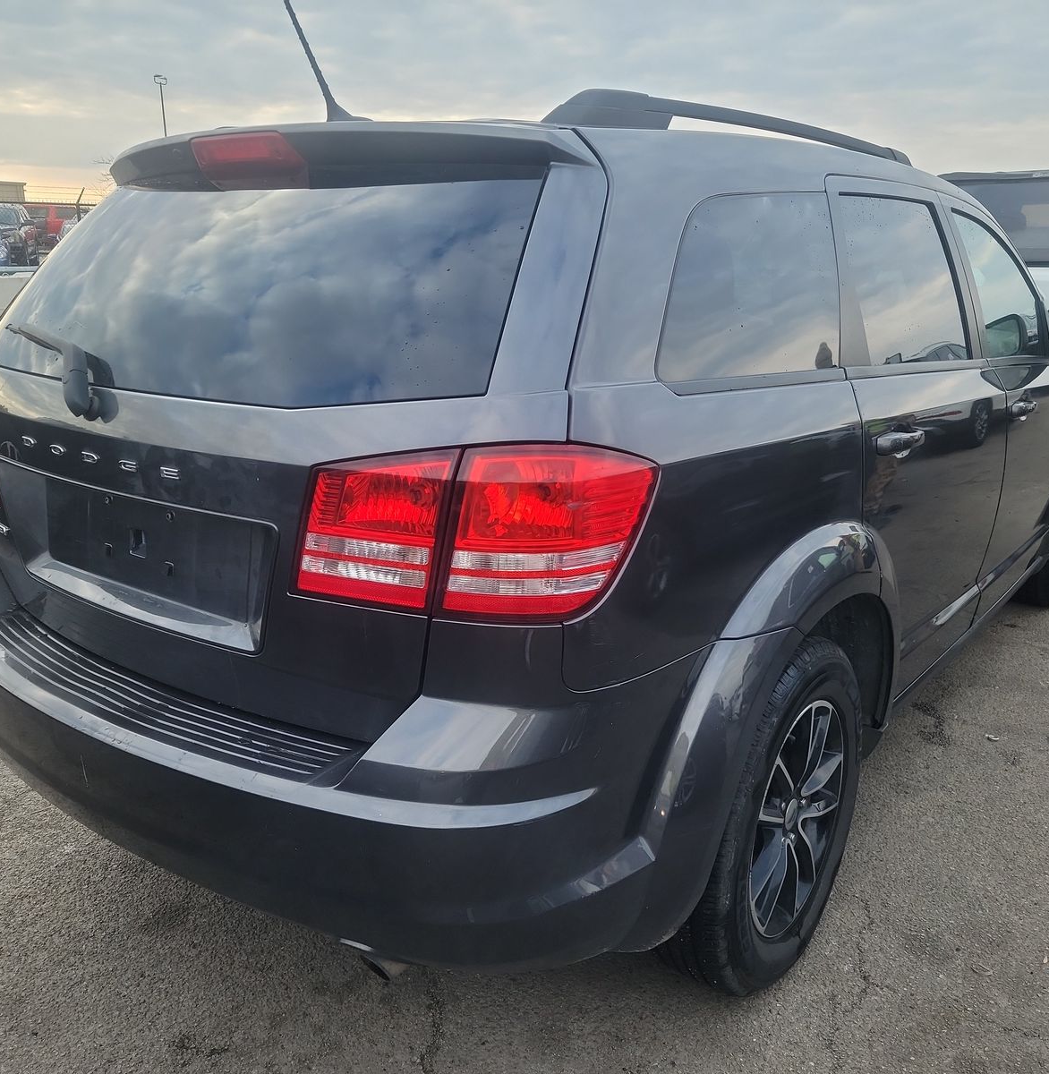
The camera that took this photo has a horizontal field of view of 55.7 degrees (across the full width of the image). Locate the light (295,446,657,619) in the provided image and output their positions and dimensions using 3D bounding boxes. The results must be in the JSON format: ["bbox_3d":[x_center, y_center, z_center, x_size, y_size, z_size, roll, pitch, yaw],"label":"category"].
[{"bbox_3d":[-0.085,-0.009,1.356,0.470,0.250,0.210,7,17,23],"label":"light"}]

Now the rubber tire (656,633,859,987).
[{"bbox_3d":[0.466,0.532,2.016,0.225,0.715,0.715,12,20,36],"label":"rubber tire"}]

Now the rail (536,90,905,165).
[{"bbox_3d":[0.558,-0.844,2.126,0.070,0.100,1.700,12,22,36],"label":"rail"}]

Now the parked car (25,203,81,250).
[{"bbox_3d":[-18.232,-11.749,37.707,1.930,1.770,4.900,-1,17,-5],"label":"parked car"}]

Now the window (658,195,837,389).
[{"bbox_3d":[0.387,-0.427,1.671,0.060,0.331,0.653,-5,8,44],"label":"window"}]

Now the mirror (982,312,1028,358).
[{"bbox_3d":[1.498,-0.629,3.100,0.150,0.145,0.090,12,20,36],"label":"mirror"}]

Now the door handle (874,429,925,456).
[{"bbox_3d":[0.721,-0.182,1.912,0.055,0.045,0.250,12,20,36],"label":"door handle"}]

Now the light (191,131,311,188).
[{"bbox_3d":[-0.487,-0.658,1.745,0.245,0.090,0.075,12,20,36],"label":"light"}]

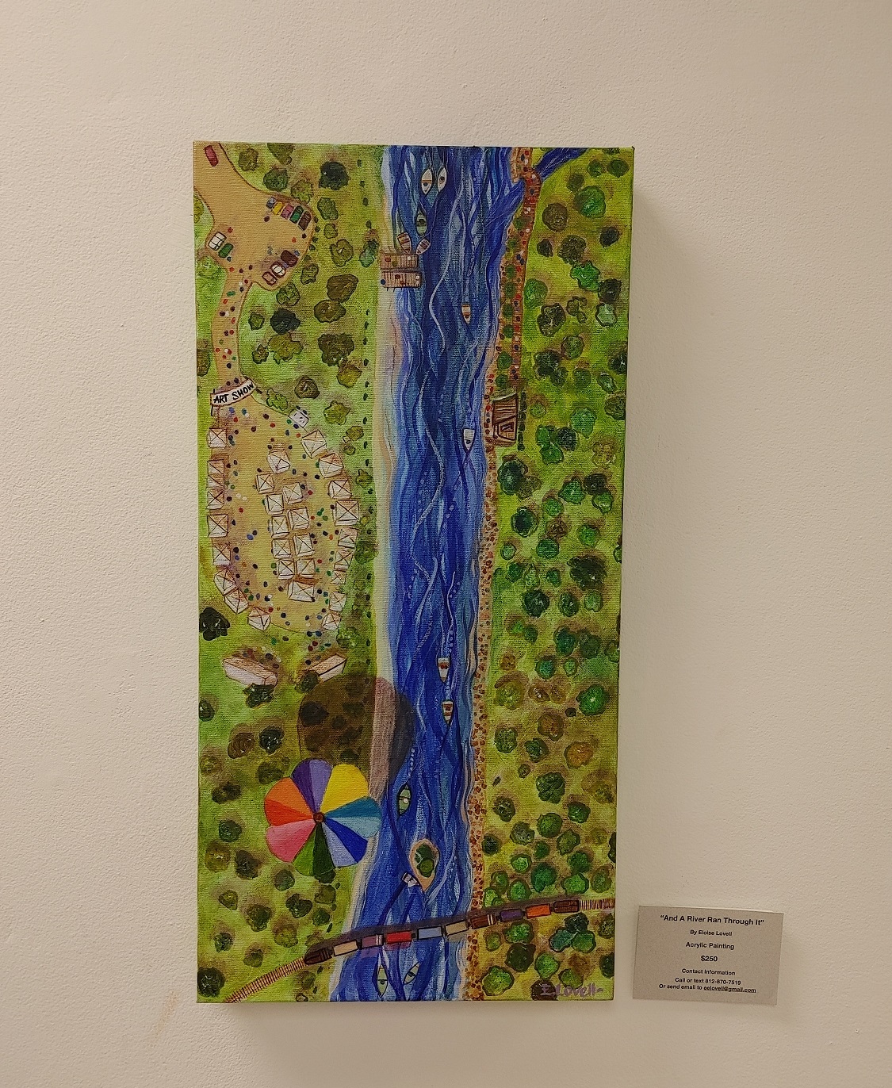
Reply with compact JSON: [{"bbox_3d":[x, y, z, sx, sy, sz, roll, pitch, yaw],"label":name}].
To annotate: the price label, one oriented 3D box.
[{"bbox_3d":[0.197,0.309,0.669,0.109,0.071,0.002,3,3,-1],"label":"price label"}]

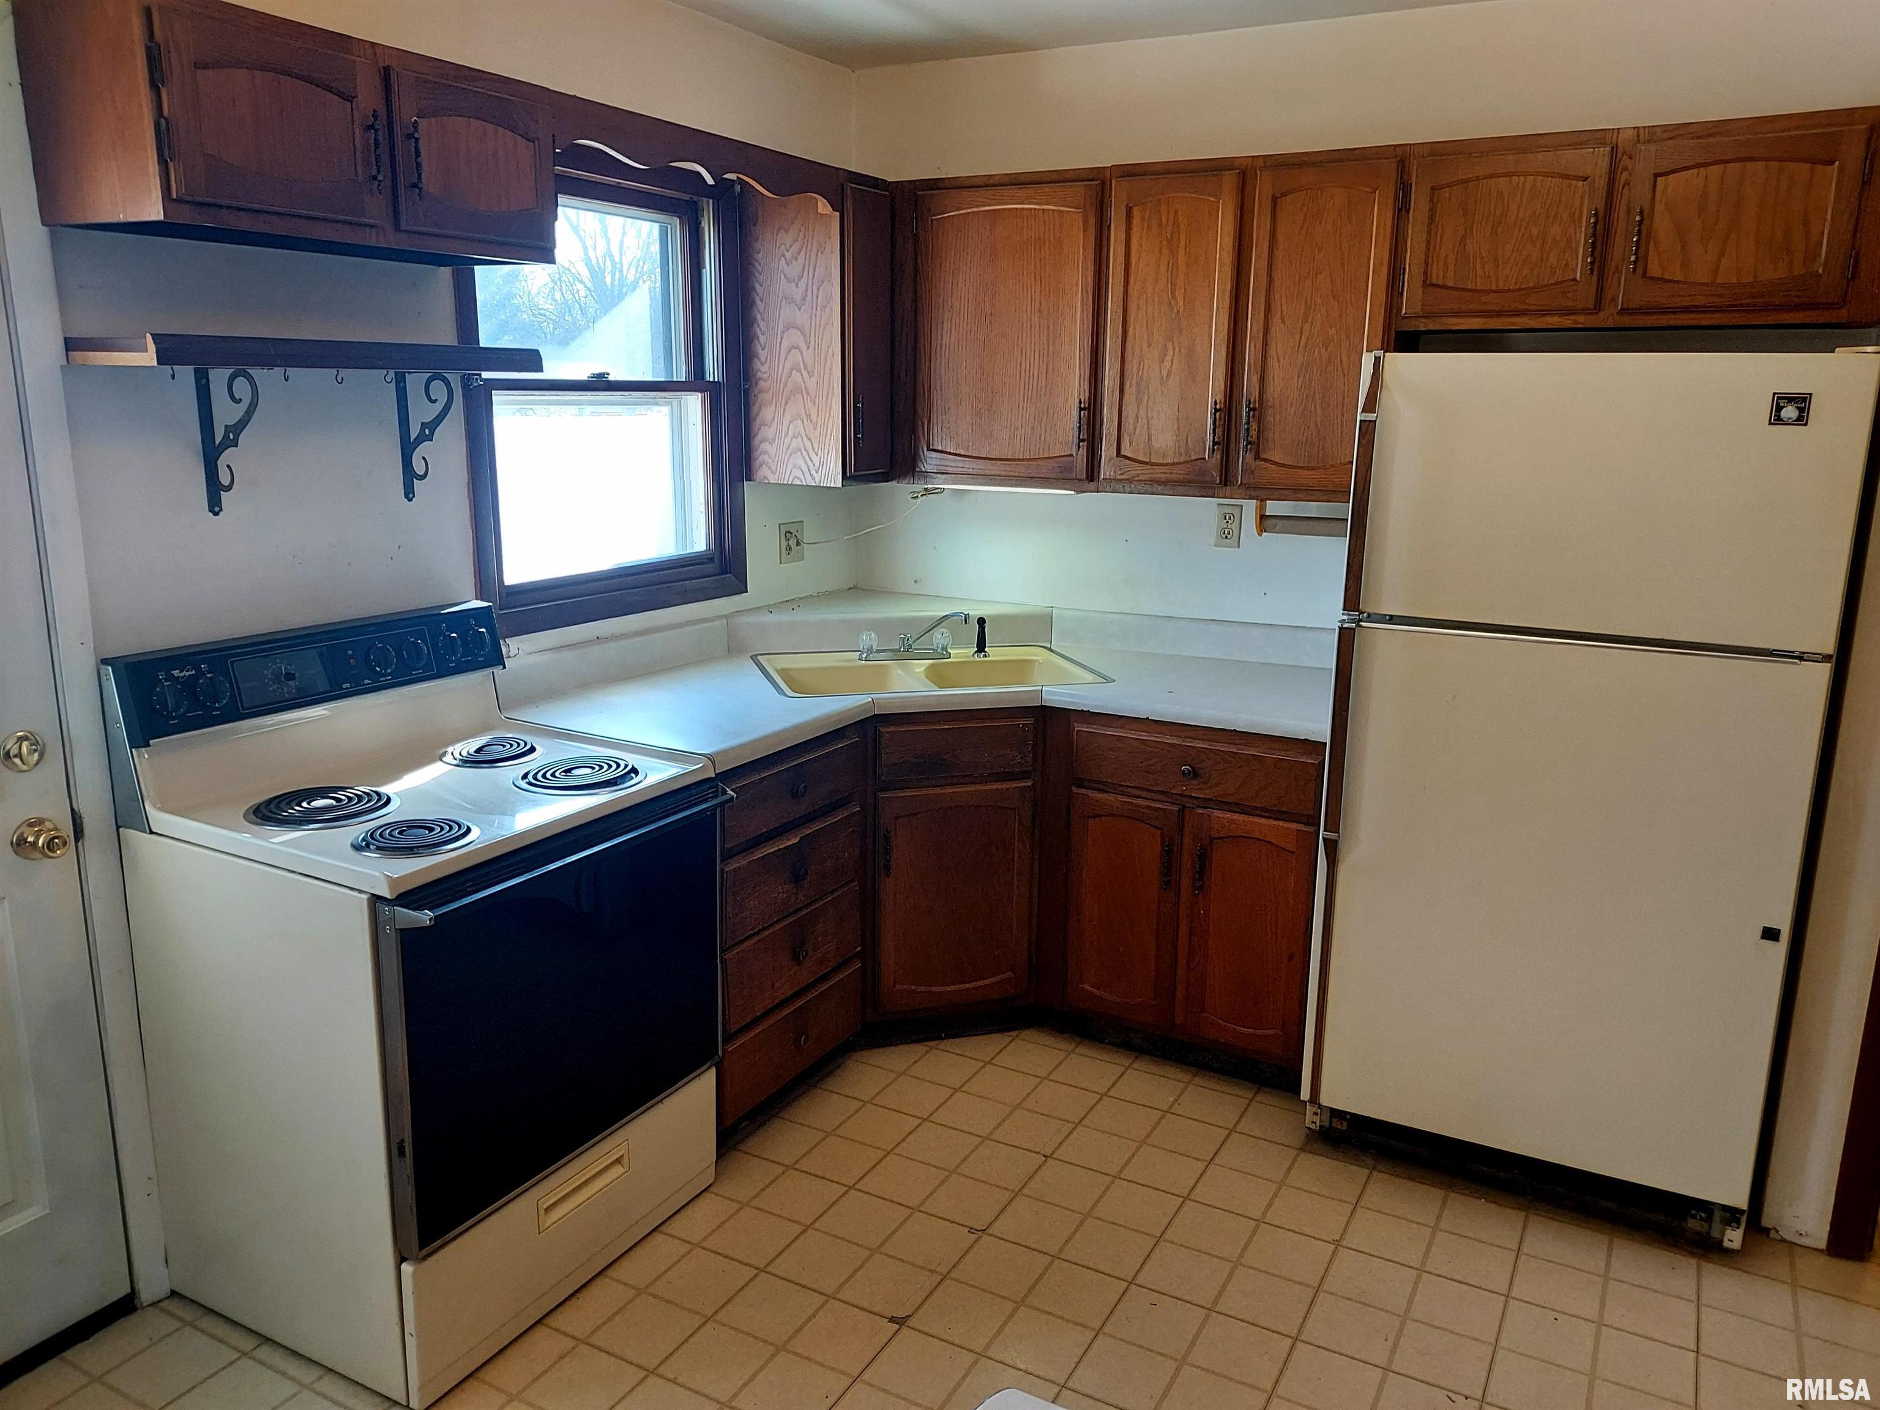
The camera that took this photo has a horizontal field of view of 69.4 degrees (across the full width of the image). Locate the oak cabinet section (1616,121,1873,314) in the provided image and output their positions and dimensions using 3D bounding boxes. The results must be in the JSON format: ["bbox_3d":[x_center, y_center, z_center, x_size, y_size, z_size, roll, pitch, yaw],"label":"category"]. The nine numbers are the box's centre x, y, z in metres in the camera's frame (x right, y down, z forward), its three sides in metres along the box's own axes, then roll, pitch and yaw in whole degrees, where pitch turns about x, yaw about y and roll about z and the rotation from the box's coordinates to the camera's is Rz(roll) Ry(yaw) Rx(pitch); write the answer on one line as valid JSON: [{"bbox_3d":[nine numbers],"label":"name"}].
[{"bbox_3d":[1.554,-0.936,2.642,0.390,0.319,0.028,8,14,28],"label":"oak cabinet section"}]

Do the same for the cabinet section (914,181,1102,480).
[{"bbox_3d":[0.164,-0.934,3.433,0.504,0.705,0.028,8,14,28],"label":"cabinet section"}]

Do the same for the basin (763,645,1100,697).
[{"bbox_3d":[-0.036,-0.010,3.486,0.830,0.180,0.520,-3,13,-16],"label":"basin"}]

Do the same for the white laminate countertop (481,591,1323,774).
[{"bbox_3d":[0.083,-0.054,3.166,1.620,0.150,1.505,8,14,28],"label":"white laminate countertop"}]

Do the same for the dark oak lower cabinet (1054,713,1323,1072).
[{"bbox_3d":[0.695,0.396,3.431,0.685,0.830,0.625,8,14,28],"label":"dark oak lower cabinet"}]

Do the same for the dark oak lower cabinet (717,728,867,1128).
[{"bbox_3d":[-0.580,0.452,3.118,0.625,0.830,0.590,8,14,28],"label":"dark oak lower cabinet"}]

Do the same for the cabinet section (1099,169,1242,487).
[{"bbox_3d":[0.545,-0.885,3.227,0.308,0.701,0.028,8,14,28],"label":"cabinet section"}]

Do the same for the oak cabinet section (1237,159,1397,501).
[{"bbox_3d":[0.854,-0.843,3.061,0.311,0.700,0.028,8,14,28],"label":"oak cabinet section"}]

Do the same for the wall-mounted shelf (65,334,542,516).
[{"bbox_3d":[-1.066,-0.488,2.399,0.235,0.290,0.773,8,14,28],"label":"wall-mounted shelf"}]

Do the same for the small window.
[{"bbox_3d":[-0.774,-0.731,3.176,0.095,1.036,0.914,8,14,28],"label":"small window"}]

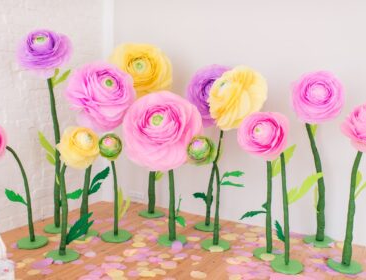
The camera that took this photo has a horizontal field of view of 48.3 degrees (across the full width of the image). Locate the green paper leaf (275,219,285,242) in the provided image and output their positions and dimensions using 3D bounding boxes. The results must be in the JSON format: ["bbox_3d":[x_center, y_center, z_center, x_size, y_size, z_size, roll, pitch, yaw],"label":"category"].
[{"bbox_3d":[0.606,0.572,2.545,0.059,0.139,0.060,2,7,14],"label":"green paper leaf"}]

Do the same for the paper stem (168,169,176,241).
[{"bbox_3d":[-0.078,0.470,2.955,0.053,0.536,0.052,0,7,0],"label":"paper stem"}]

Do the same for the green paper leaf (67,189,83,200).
[{"bbox_3d":[-0.778,0.393,2.941,0.115,0.083,0.050,1,11,0],"label":"green paper leaf"}]

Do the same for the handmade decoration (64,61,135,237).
[{"bbox_3d":[-0.652,0.102,3.227,0.520,1.420,0.400,-4,12,-25],"label":"handmade decoration"}]

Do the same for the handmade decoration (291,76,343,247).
[{"bbox_3d":[0.953,0.132,2.873,0.373,1.226,0.300,2,8,18],"label":"handmade decoration"}]

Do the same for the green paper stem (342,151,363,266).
[{"bbox_3d":[1.046,0.429,2.520,0.130,0.731,0.075,0,7,0],"label":"green paper stem"}]

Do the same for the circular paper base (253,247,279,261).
[{"bbox_3d":[0.656,0.859,3.112,0.230,0.014,0.230,1,11,0],"label":"circular paper base"}]

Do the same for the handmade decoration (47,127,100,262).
[{"bbox_3d":[-0.788,0.384,2.929,0.345,0.974,0.290,-4,12,-25],"label":"handmade decoration"}]

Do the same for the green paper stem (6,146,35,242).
[{"bbox_3d":[-1.159,0.394,2.916,0.203,0.696,0.090,0,7,0],"label":"green paper stem"}]

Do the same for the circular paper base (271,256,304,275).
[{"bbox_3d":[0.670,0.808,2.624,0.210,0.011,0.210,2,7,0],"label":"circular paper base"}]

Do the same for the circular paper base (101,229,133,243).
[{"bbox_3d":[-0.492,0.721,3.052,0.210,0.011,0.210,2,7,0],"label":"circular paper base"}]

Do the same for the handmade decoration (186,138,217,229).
[{"bbox_3d":[0.160,0.341,3.173,0.241,0.729,0.210,0,7,3],"label":"handmade decoration"}]

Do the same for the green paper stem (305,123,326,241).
[{"bbox_3d":[1.055,0.347,3.242,0.155,0.983,0.100,-4,11,1],"label":"green paper stem"}]

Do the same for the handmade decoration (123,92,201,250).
[{"bbox_3d":[-0.148,0.207,2.856,0.552,1.099,0.370,3,7,11],"label":"handmade decoration"}]

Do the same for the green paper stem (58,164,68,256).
[{"bbox_3d":[-0.866,0.514,2.964,0.065,0.708,0.055,3,11,-1],"label":"green paper stem"}]

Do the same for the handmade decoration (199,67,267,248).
[{"bbox_3d":[0.402,0.134,3.181,0.460,1.405,0.430,-5,12,-29],"label":"handmade decoration"}]

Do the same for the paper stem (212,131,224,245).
[{"bbox_3d":[0.253,0.348,2.995,0.088,0.836,0.060,2,7,0],"label":"paper stem"}]

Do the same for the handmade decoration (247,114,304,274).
[{"bbox_3d":[0.627,0.366,2.795,0.410,1.099,0.310,4,11,15],"label":"handmade decoration"}]

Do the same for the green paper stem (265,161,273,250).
[{"bbox_3d":[0.645,0.505,3.045,0.045,0.725,0.042,-2,11,1],"label":"green paper stem"}]

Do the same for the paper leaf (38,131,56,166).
[{"bbox_3d":[-1.082,0.067,3.237,0.143,0.285,0.060,0,7,-11],"label":"paper leaf"}]

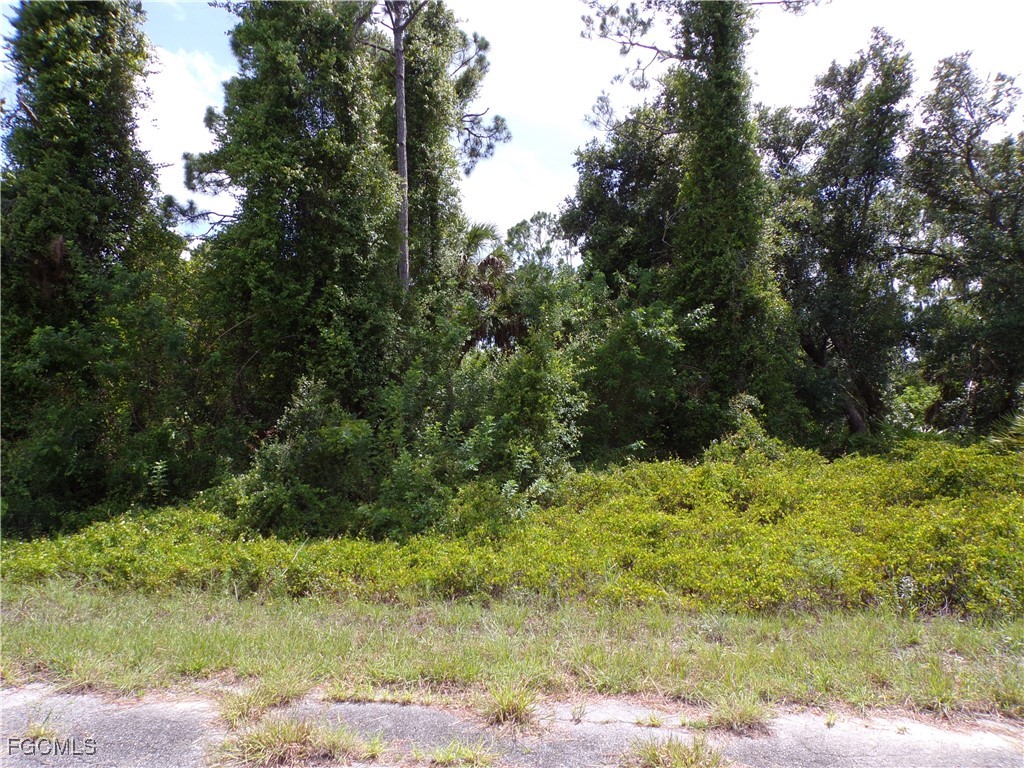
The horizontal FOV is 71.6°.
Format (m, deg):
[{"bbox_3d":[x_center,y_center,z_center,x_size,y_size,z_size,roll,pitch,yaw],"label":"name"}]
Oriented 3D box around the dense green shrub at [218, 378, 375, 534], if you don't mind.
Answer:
[{"bbox_3d":[-2.250,0.820,7.500,1.600,1.750,1.500,0,-2,0],"label":"dense green shrub"}]

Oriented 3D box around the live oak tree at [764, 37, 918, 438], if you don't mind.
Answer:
[{"bbox_3d":[6.400,-2.720,14.000,3.200,8.500,3.200,0,-2,0],"label":"live oak tree"}]

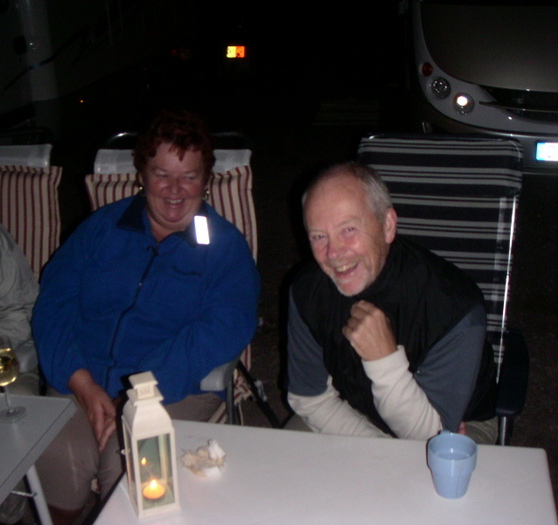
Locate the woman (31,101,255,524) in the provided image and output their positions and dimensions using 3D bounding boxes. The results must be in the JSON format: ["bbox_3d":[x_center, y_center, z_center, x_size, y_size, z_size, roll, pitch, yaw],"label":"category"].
[{"bbox_3d":[-0.322,0.322,1.924,0.570,1.330,0.760,3,19,20],"label":"woman"}]

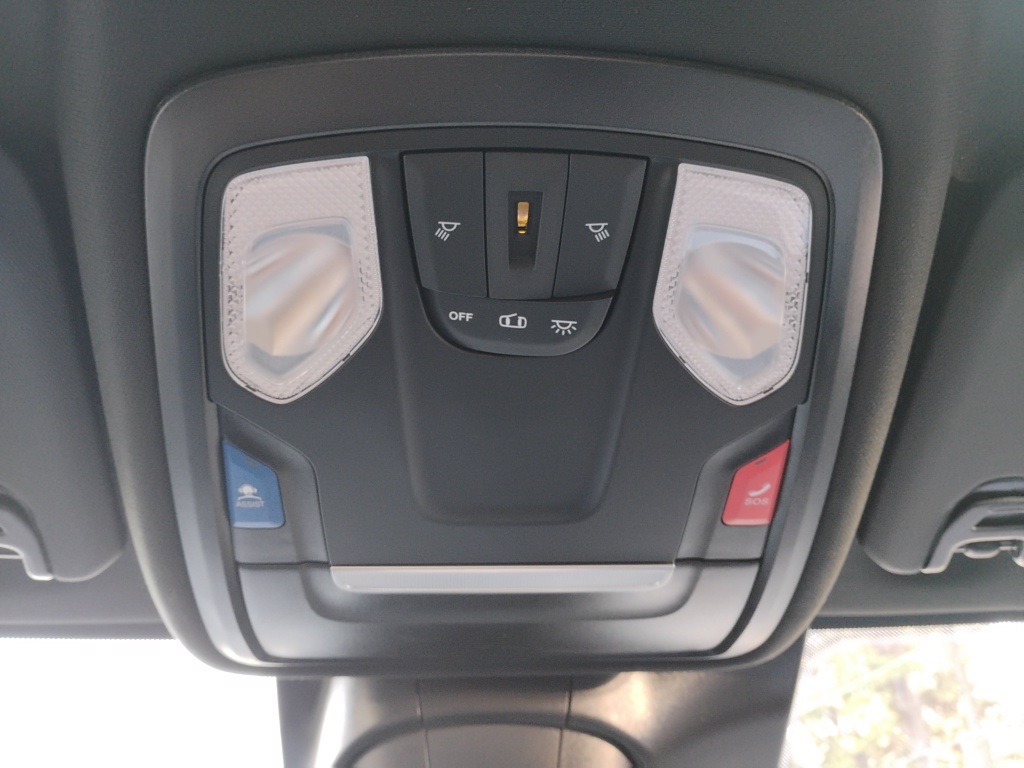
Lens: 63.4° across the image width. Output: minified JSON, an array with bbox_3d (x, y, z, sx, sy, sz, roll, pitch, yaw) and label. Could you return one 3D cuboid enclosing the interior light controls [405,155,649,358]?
[{"bbox_3d":[0.002,-0.037,0.238,0.066,0.014,0.059,1,-69,-4],"label":"interior light controls"}]

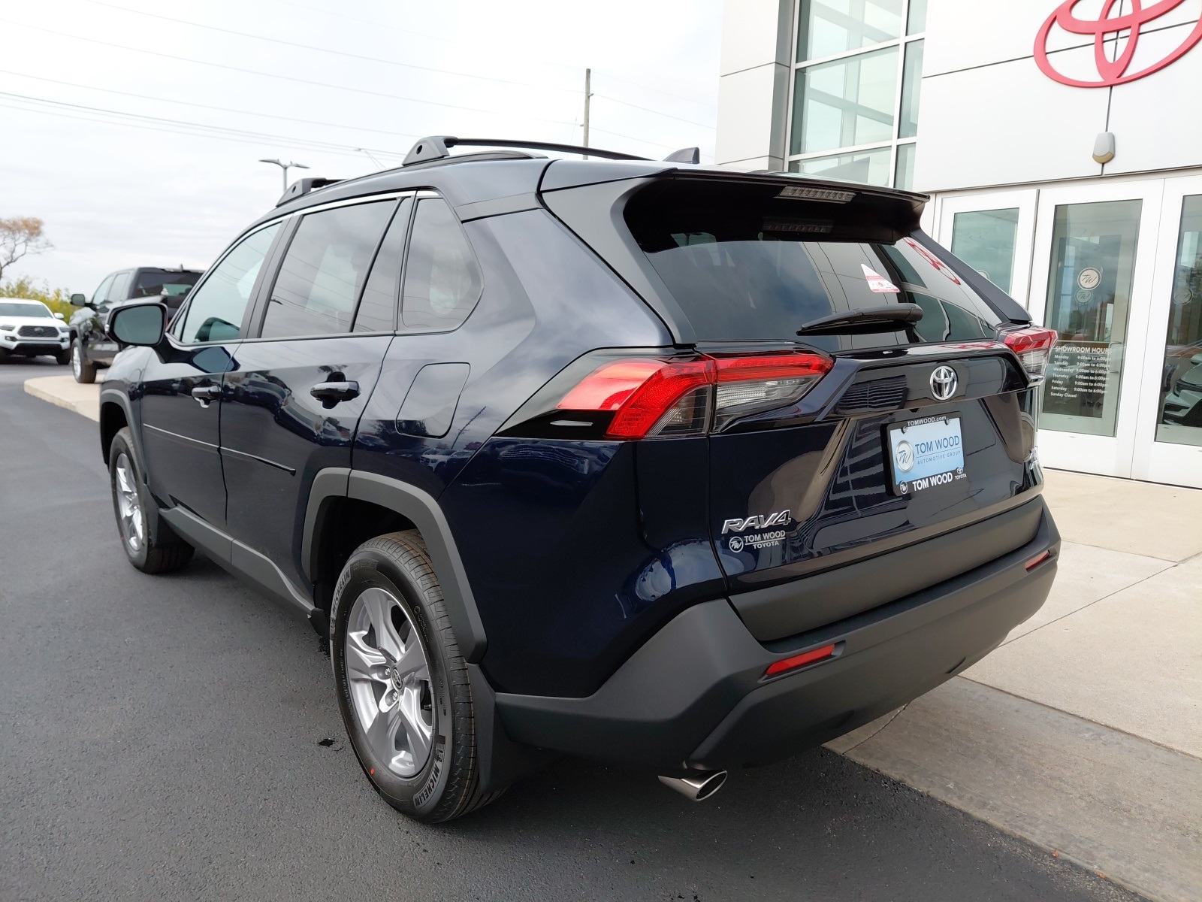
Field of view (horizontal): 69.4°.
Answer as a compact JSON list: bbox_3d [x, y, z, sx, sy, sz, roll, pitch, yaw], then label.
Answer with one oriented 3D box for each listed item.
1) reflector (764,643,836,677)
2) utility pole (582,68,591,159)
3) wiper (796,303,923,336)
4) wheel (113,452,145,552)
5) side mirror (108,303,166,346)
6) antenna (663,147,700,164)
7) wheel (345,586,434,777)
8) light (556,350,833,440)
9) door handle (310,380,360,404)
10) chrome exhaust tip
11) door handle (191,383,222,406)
[{"bbox_3d":[0.384,0.389,1.644,0.170,0.033,0.030,-8,12,-40],"label":"reflector"},{"bbox_3d":[-0.730,-8.864,34.696,0.260,12.265,0.260,2,7,0],"label":"utility pole"},{"bbox_3d":[0.580,-0.285,1.851,0.405,0.068,0.075,-8,12,-40],"label":"wiper"},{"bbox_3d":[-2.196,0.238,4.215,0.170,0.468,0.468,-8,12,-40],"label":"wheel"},{"bbox_3d":[-1.815,-0.495,3.378,0.215,0.175,0.160,-8,12,-40],"label":"side mirror"},{"bbox_3d":[0.225,-0.818,2.439,0.060,0.063,0.165,-8,12,-40],"label":"antenna"},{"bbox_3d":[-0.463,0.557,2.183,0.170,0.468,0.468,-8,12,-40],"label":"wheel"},{"bbox_3d":[0.196,-0.126,1.647,0.485,0.160,0.300,-8,12,-40],"label":"light"},{"bbox_3d":[-0.684,-0.156,2.236,0.052,0.055,0.215,-8,12,-40],"label":"door handle"},{"bbox_3d":[0.183,0.670,1.814,0.085,0.064,0.140,-8,12,-40],"label":"chrome exhaust tip"},{"bbox_3d":[-1.392,-0.211,3.066,0.052,0.056,0.205,-8,12,-40],"label":"door handle"}]

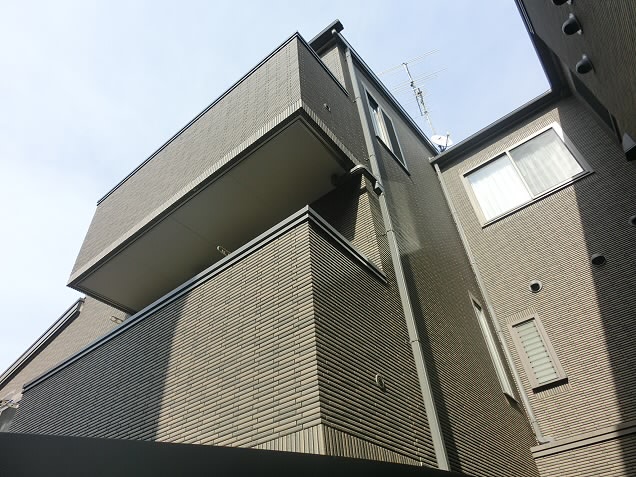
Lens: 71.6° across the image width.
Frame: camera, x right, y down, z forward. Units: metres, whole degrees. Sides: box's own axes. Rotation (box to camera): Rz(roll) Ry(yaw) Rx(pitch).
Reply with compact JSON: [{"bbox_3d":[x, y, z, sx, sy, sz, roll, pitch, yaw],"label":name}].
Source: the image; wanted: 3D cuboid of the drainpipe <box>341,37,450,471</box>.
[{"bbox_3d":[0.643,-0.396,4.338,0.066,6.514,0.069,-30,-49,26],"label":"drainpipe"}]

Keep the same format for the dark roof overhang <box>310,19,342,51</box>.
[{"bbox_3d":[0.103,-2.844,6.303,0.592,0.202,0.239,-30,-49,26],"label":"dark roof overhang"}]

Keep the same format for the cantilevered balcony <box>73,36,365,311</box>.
[{"bbox_3d":[-1.405,-0.618,5.538,3.881,1.594,0.945,-30,-49,26],"label":"cantilevered balcony"}]

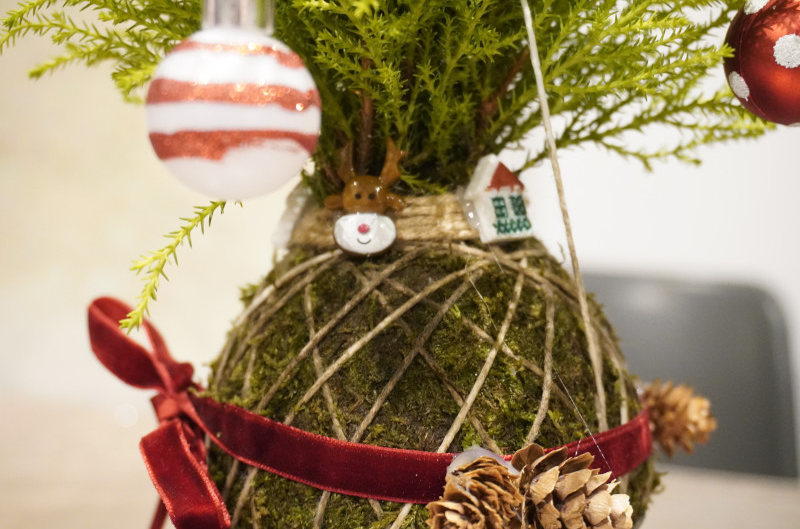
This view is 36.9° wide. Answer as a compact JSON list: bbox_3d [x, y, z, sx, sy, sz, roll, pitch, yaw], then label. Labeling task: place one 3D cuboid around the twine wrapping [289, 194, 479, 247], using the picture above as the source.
[{"bbox_3d":[0.001,-0.012,0.322,0.060,0.011,0.060,-3,5,0],"label":"twine wrapping"}]

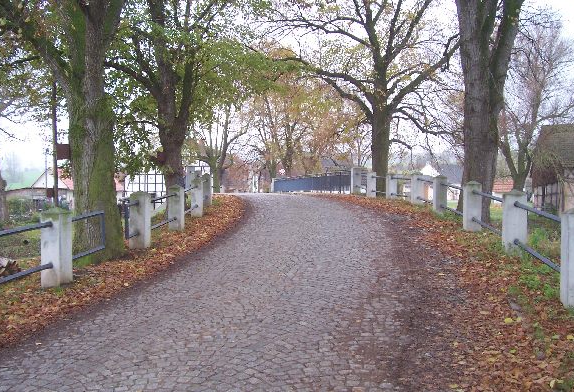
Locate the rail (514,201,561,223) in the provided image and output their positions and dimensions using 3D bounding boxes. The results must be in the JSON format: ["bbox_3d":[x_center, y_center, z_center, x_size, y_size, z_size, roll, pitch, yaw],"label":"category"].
[{"bbox_3d":[3.190,0.218,6.970,0.060,0.060,2.570,0,4,10],"label":"rail"}]

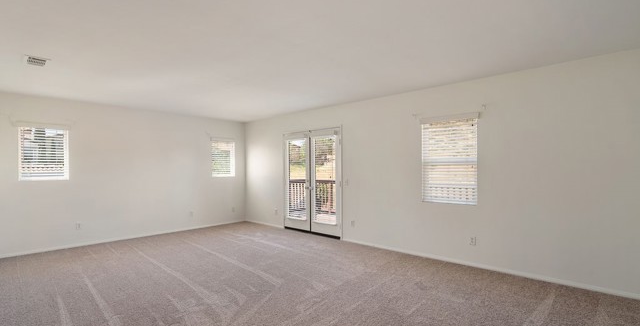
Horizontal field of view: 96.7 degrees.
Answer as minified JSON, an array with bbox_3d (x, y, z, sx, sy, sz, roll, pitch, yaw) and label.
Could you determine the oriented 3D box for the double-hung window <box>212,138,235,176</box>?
[{"bbox_3d":[-2.267,-0.115,6.699,0.100,0.890,0.614,-1,-2,43],"label":"double-hung window"}]

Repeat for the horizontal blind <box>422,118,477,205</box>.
[{"bbox_3d":[1.772,-0.043,3.925,0.746,1.200,0.100,-1,-2,41],"label":"horizontal blind"}]

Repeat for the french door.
[{"bbox_3d":[-0.175,0.385,5.645,1.514,2.040,0.120,-1,-2,41],"label":"french door"}]

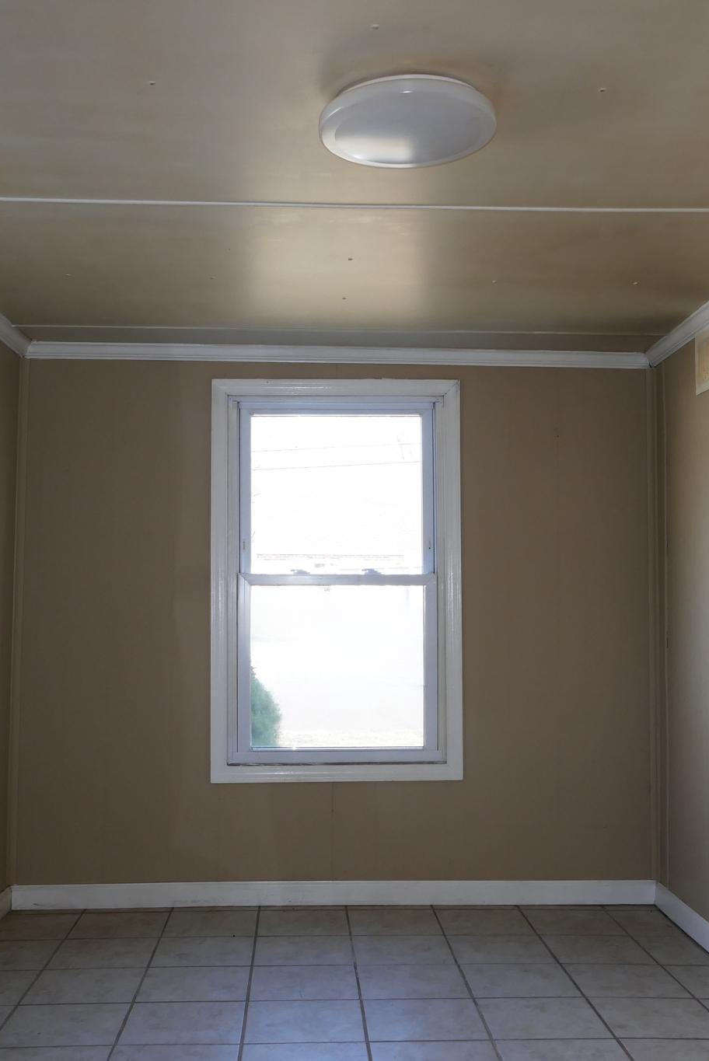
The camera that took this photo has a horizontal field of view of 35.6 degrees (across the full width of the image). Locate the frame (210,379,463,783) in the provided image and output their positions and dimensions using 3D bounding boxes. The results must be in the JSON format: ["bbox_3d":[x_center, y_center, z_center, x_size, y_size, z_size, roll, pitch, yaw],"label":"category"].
[{"bbox_3d":[-0.066,0.183,4.188,0.932,1.501,0.110,0,-4,-2],"label":"frame"}]

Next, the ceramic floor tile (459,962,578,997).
[{"bbox_3d":[0.485,1.332,3.260,0.308,0.010,0.305,0,-4,-2],"label":"ceramic floor tile"}]

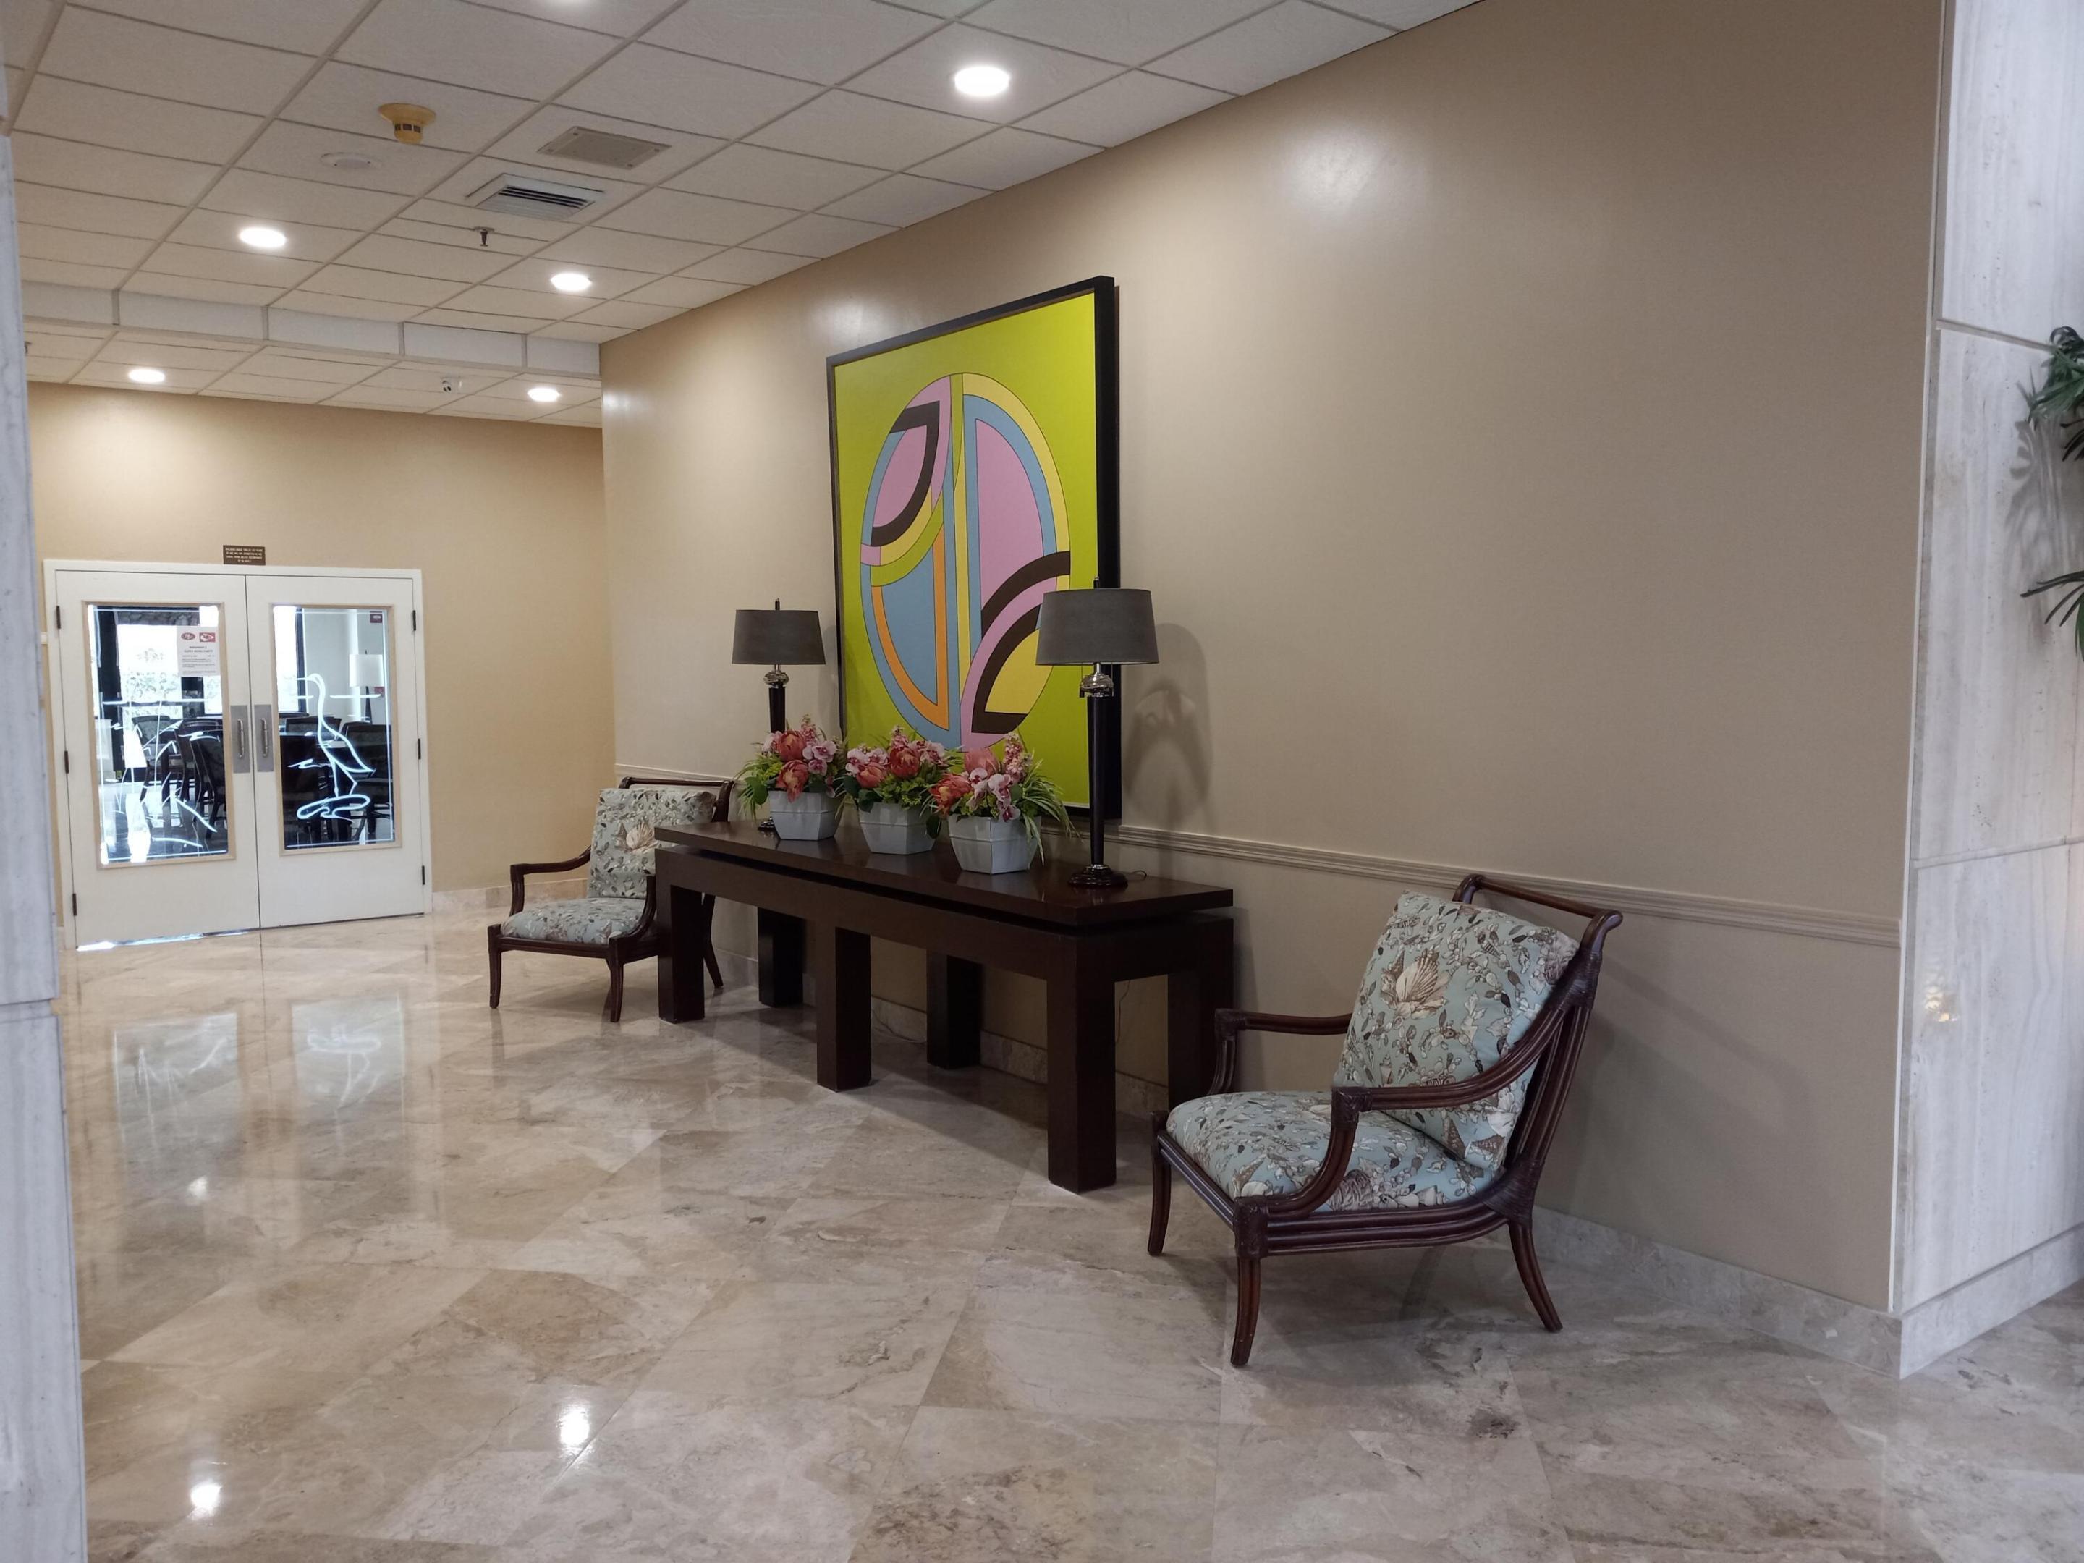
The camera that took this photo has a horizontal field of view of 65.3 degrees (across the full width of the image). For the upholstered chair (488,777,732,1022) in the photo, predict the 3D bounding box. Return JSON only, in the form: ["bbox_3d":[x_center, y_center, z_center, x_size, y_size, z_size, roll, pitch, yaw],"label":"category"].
[{"bbox_3d":[-1.956,0.500,7.477,0.720,0.965,0.945,2,5,24],"label":"upholstered chair"}]

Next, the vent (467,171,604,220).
[{"bbox_3d":[-1.795,-2.057,5.767,0.374,0.045,0.395,-4,6,-37],"label":"vent"}]

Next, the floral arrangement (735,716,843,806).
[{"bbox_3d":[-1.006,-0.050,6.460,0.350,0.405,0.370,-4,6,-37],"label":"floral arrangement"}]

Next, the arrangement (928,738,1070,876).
[{"bbox_3d":[-0.140,0.074,5.443,0.380,0.448,0.410,-4,6,-37],"label":"arrangement"}]

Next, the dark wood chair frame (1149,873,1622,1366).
[{"bbox_3d":[0.796,0.764,3.963,0.945,0.965,0.720,-1,5,-12],"label":"dark wood chair frame"}]

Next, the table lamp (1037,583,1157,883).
[{"bbox_3d":[0.174,-0.154,5.071,0.390,0.950,0.390,0,5,0],"label":"table lamp"}]

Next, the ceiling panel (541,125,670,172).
[{"bbox_3d":[-1.407,-2.029,5.242,0.327,0.025,0.324,-4,6,-37],"label":"ceiling panel"}]

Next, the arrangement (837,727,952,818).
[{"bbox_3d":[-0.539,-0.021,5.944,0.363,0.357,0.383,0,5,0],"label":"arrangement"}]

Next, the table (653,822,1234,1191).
[{"bbox_3d":[-0.518,0.669,5.942,0.614,0.815,2.844,-4,6,-37],"label":"table"}]

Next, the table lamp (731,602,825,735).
[{"bbox_3d":[-1.128,-0.277,6.901,0.390,0.950,0.390,-4,6,-37],"label":"table lamp"}]

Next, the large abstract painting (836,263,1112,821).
[{"bbox_3d":[-0.310,-0.809,6.085,0.065,1.785,1.780,-5,7,-37],"label":"large abstract painting"}]

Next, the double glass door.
[{"bbox_3d":[-4.432,-0.172,9.133,1.892,2.034,0.101,-4,6,-37],"label":"double glass door"}]

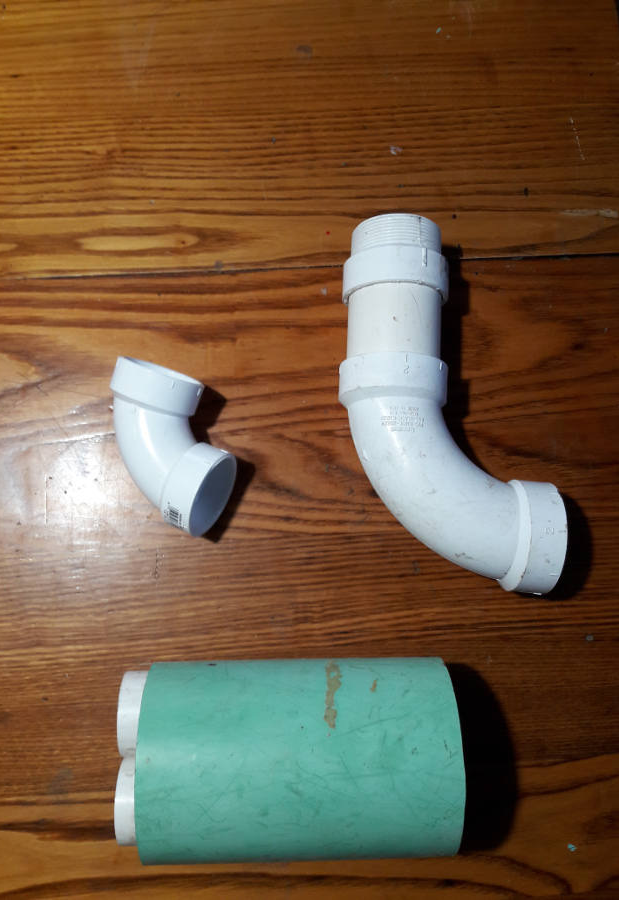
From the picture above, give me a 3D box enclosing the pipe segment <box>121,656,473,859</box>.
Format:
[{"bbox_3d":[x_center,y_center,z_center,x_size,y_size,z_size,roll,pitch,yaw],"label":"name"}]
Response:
[{"bbox_3d":[-0.015,0.178,0.423,0.187,0.107,0.107,-1,82,-2],"label":"pipe segment"}]

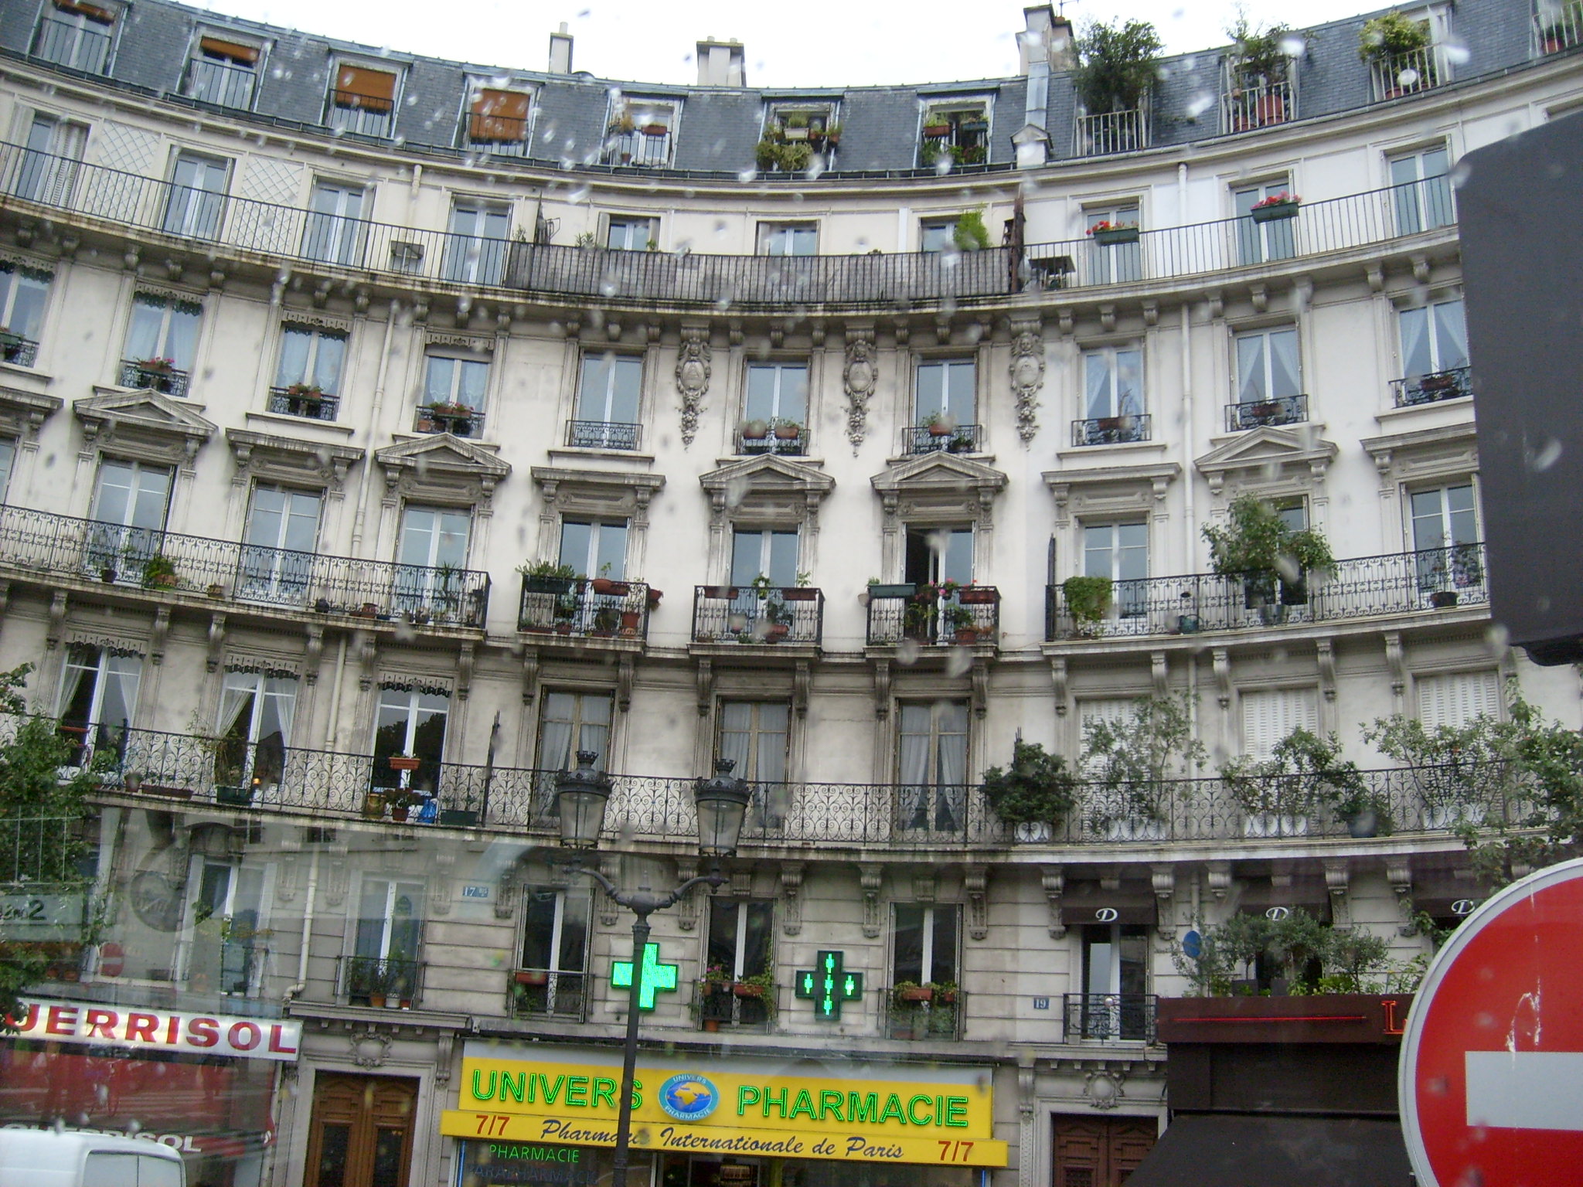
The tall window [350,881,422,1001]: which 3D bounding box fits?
[{"bbox_3d":[-6.517,5.601,25.794,1.060,2.060,0.200,6,-19,-8],"label":"tall window"}]

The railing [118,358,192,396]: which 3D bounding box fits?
[{"bbox_3d":[-11.023,-3.730,27.718,1.150,0.440,0.200,10,-19,-19],"label":"railing"}]

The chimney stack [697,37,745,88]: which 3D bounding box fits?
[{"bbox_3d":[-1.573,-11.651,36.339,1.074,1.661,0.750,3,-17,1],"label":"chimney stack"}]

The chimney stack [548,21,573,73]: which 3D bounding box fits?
[{"bbox_3d":[-5.041,-11.768,34.891,0.483,1.659,0.900,5,-19,-6],"label":"chimney stack"}]

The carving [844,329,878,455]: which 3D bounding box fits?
[{"bbox_3d":[1.268,-3.729,29.175,0.580,2.370,0.220,0,-18,9],"label":"carving"}]

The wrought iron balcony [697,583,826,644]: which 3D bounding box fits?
[{"bbox_3d":[-0.571,0.474,28.453,2.240,1.042,0.630,1,-17,6],"label":"wrought iron balcony"}]

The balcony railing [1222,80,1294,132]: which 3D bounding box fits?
[{"bbox_3d":[8.448,-8.688,28.916,1.240,0.833,0.300,-6,-19,27],"label":"balcony railing"}]

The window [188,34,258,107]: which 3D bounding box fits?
[{"bbox_3d":[-10.616,-9.690,29.866,1.120,1.330,0.200,9,-19,-18],"label":"window"}]

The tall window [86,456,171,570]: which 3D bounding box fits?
[{"bbox_3d":[-11.047,-1.237,26.679,1.230,2.150,0.200,10,-20,-20],"label":"tall window"}]

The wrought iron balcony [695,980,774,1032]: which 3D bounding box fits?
[{"bbox_3d":[-0.892,6.593,25.507,1.300,0.820,0.250,1,-19,5],"label":"wrought iron balcony"}]

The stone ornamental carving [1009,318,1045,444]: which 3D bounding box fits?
[{"bbox_3d":[4.195,-3.801,28.547,0.600,2.330,0.220,-2,-19,16],"label":"stone ornamental carving"}]

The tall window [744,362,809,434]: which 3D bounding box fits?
[{"bbox_3d":[-0.273,-3.333,28.284,1.104,1.652,0.200,1,-19,5],"label":"tall window"}]

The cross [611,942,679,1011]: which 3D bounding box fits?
[{"bbox_3d":[-2.260,5.903,24.684,1.039,1.047,0.200,2,-19,2],"label":"cross"}]

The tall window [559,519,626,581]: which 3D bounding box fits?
[{"bbox_3d":[-3.404,-0.337,27.276,1.147,1.999,0.200,4,-19,-2],"label":"tall window"}]

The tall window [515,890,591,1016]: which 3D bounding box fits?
[{"bbox_3d":[-4.047,6.157,27.308,1.204,2.203,0.200,4,-17,-2],"label":"tall window"}]

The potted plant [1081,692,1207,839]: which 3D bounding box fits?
[{"bbox_3d":[5.351,2.610,24.214,1.800,2.150,1.200,-4,-21,19],"label":"potted plant"}]

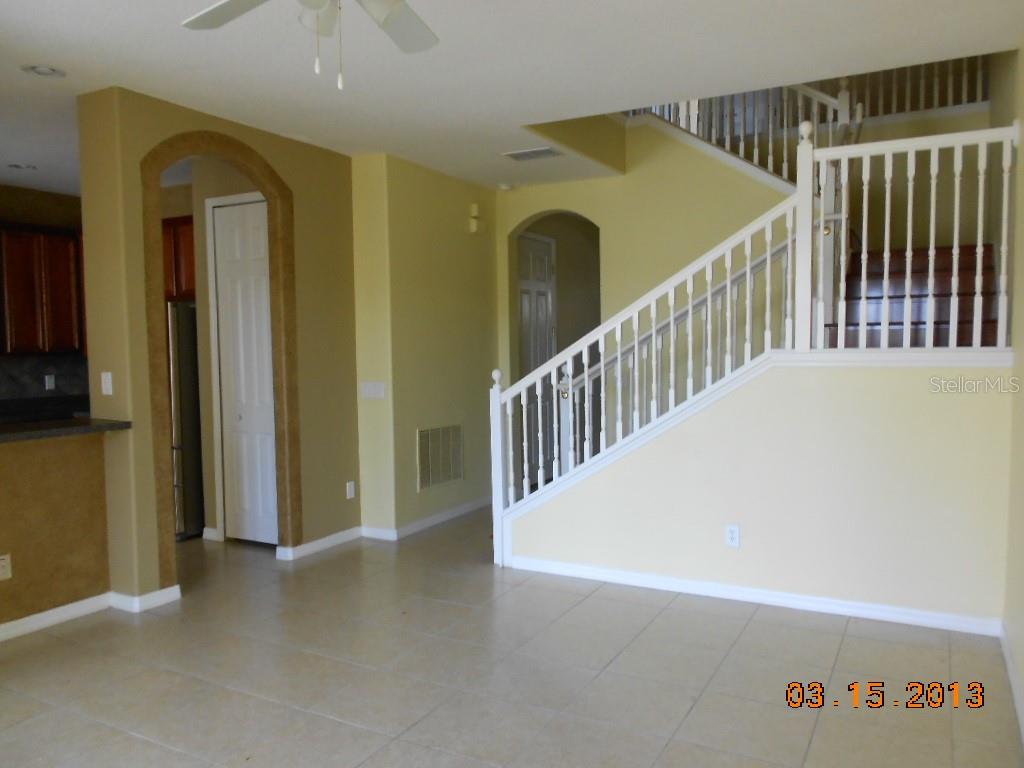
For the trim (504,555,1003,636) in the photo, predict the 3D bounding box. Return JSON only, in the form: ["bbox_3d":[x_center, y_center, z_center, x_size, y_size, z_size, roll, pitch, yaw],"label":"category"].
[{"bbox_3d":[1.163,1.154,4.327,2.683,0.091,0.016,1,4,28],"label":"trim"}]

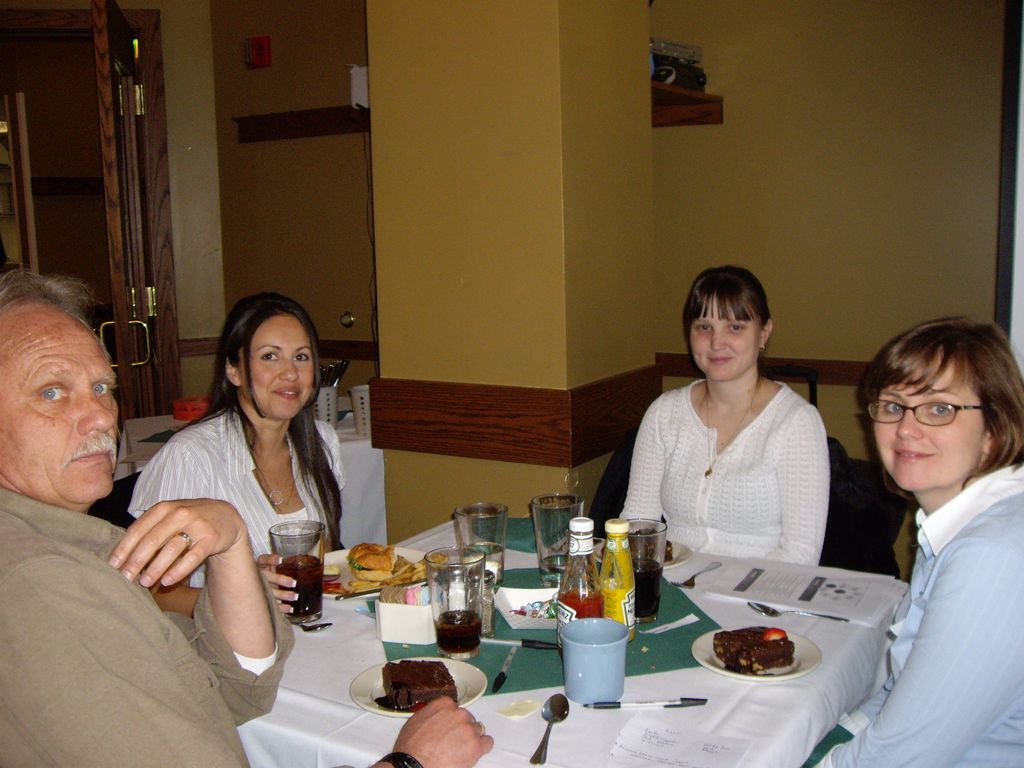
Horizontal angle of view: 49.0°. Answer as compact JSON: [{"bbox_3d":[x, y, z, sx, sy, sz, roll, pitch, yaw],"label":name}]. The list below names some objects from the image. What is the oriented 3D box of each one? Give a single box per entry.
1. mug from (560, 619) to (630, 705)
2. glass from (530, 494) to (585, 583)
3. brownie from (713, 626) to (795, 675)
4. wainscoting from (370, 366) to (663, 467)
[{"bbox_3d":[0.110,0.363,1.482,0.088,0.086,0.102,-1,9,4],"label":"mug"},{"bbox_3d":[0.079,0.270,1.918,0.089,0.143,0.089,-1,9,2],"label":"glass"},{"bbox_3d":[0.334,0.365,1.554,0.083,0.036,0.072,-5,9,-23],"label":"brownie"},{"bbox_3d":[0.024,0.052,3.030,0.587,0.184,0.555,4,10,30],"label":"wainscoting"}]

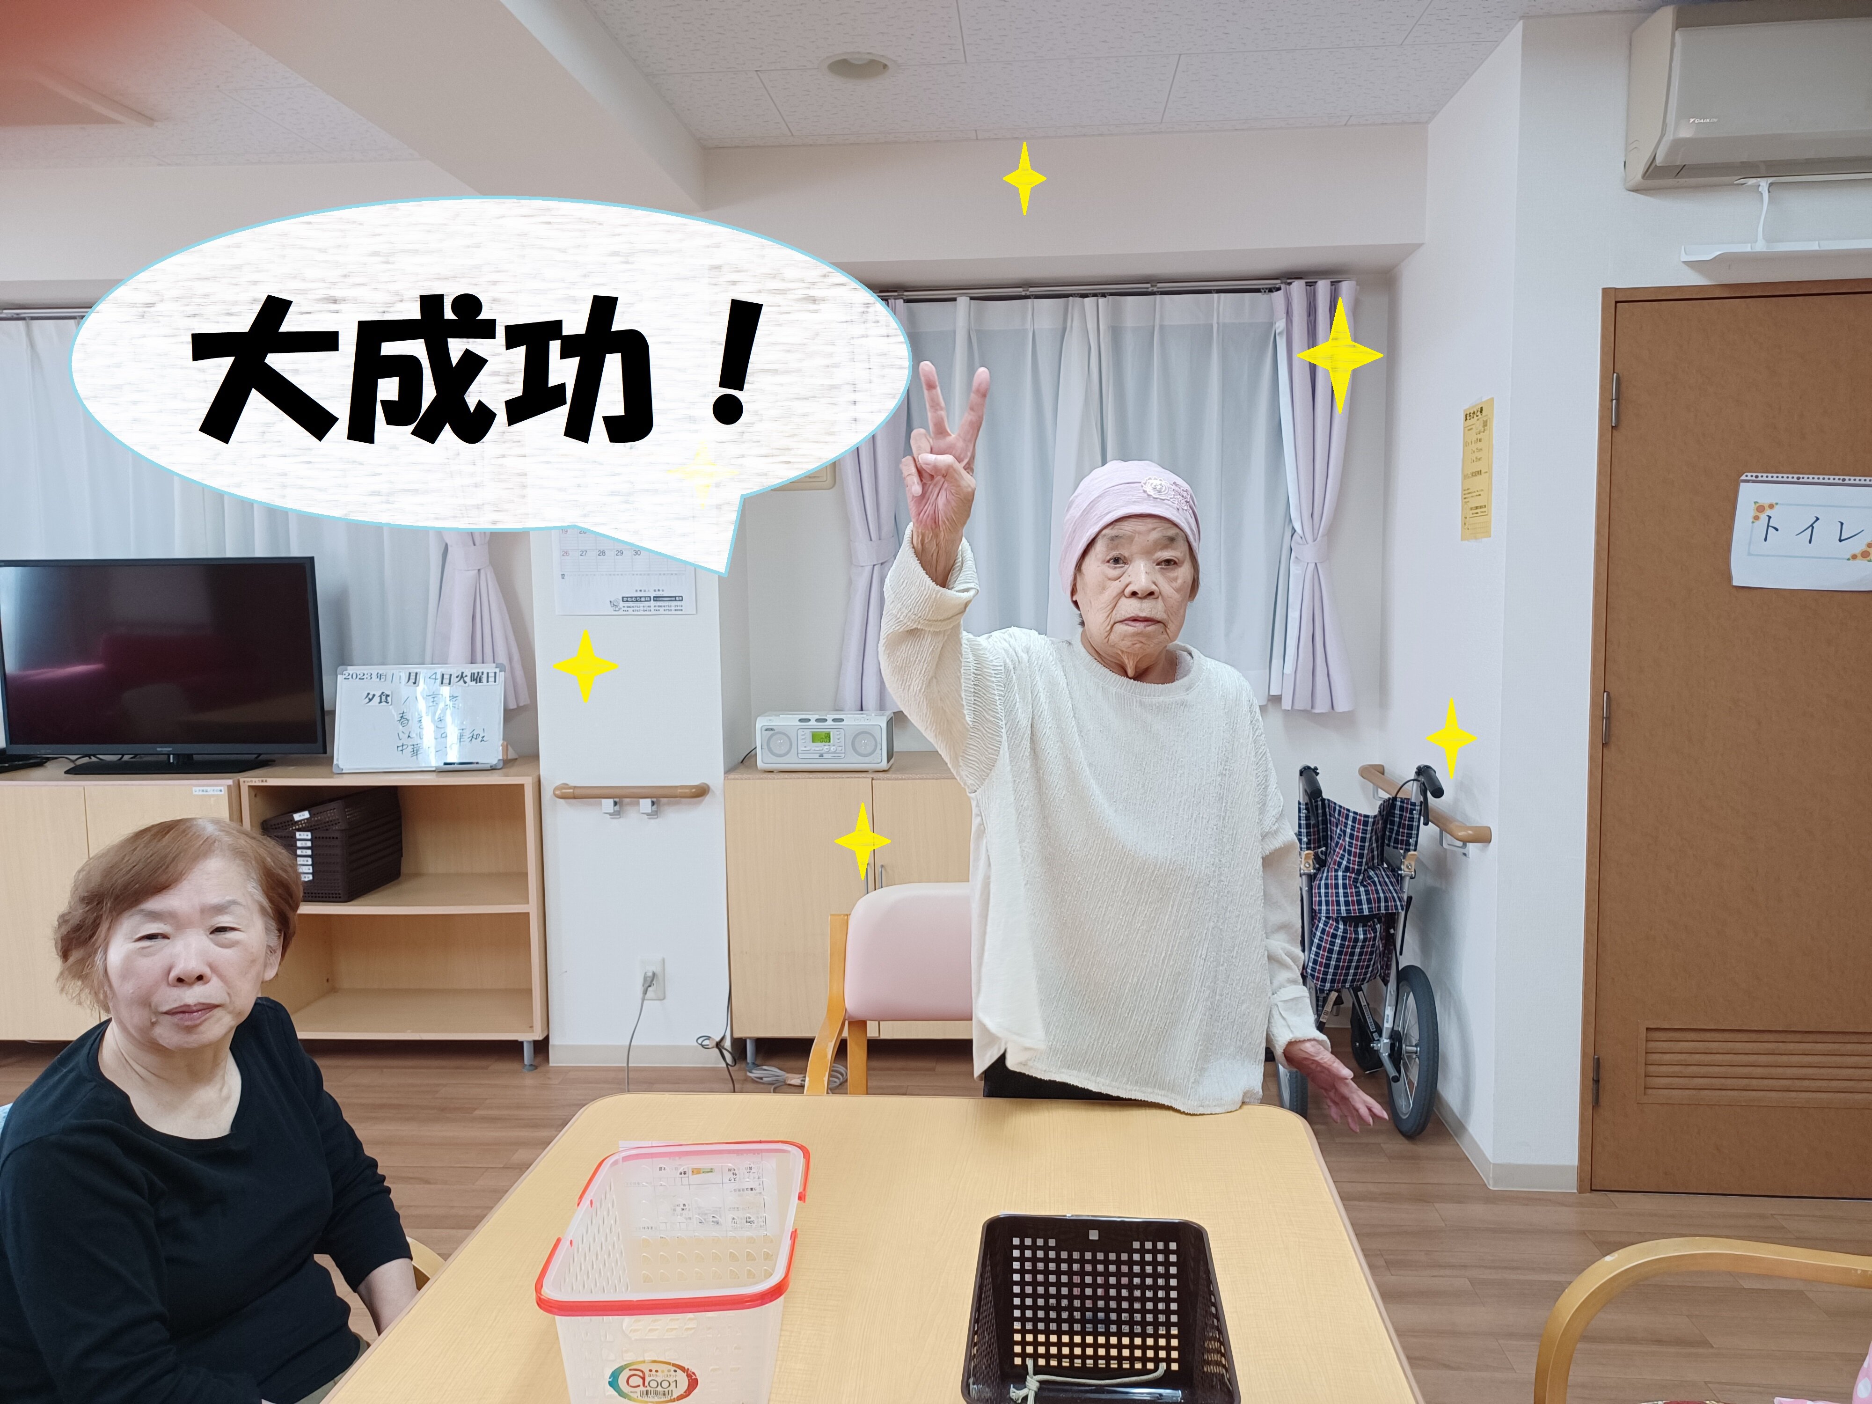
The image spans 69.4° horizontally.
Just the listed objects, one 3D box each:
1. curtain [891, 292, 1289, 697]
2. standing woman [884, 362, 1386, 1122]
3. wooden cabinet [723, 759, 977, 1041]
[{"bbox_3d":[0.440,-0.576,3.844,1.172,1.126,0.100,0,5,4],"label":"curtain"},{"bbox_3d":[0.253,0.413,1.675,0.601,1.576,0.510,0,5,4],"label":"standing woman"},{"bbox_3d":[-0.145,0.561,3.894,0.810,0.770,0.450,0,5,4],"label":"wooden cabinet"}]

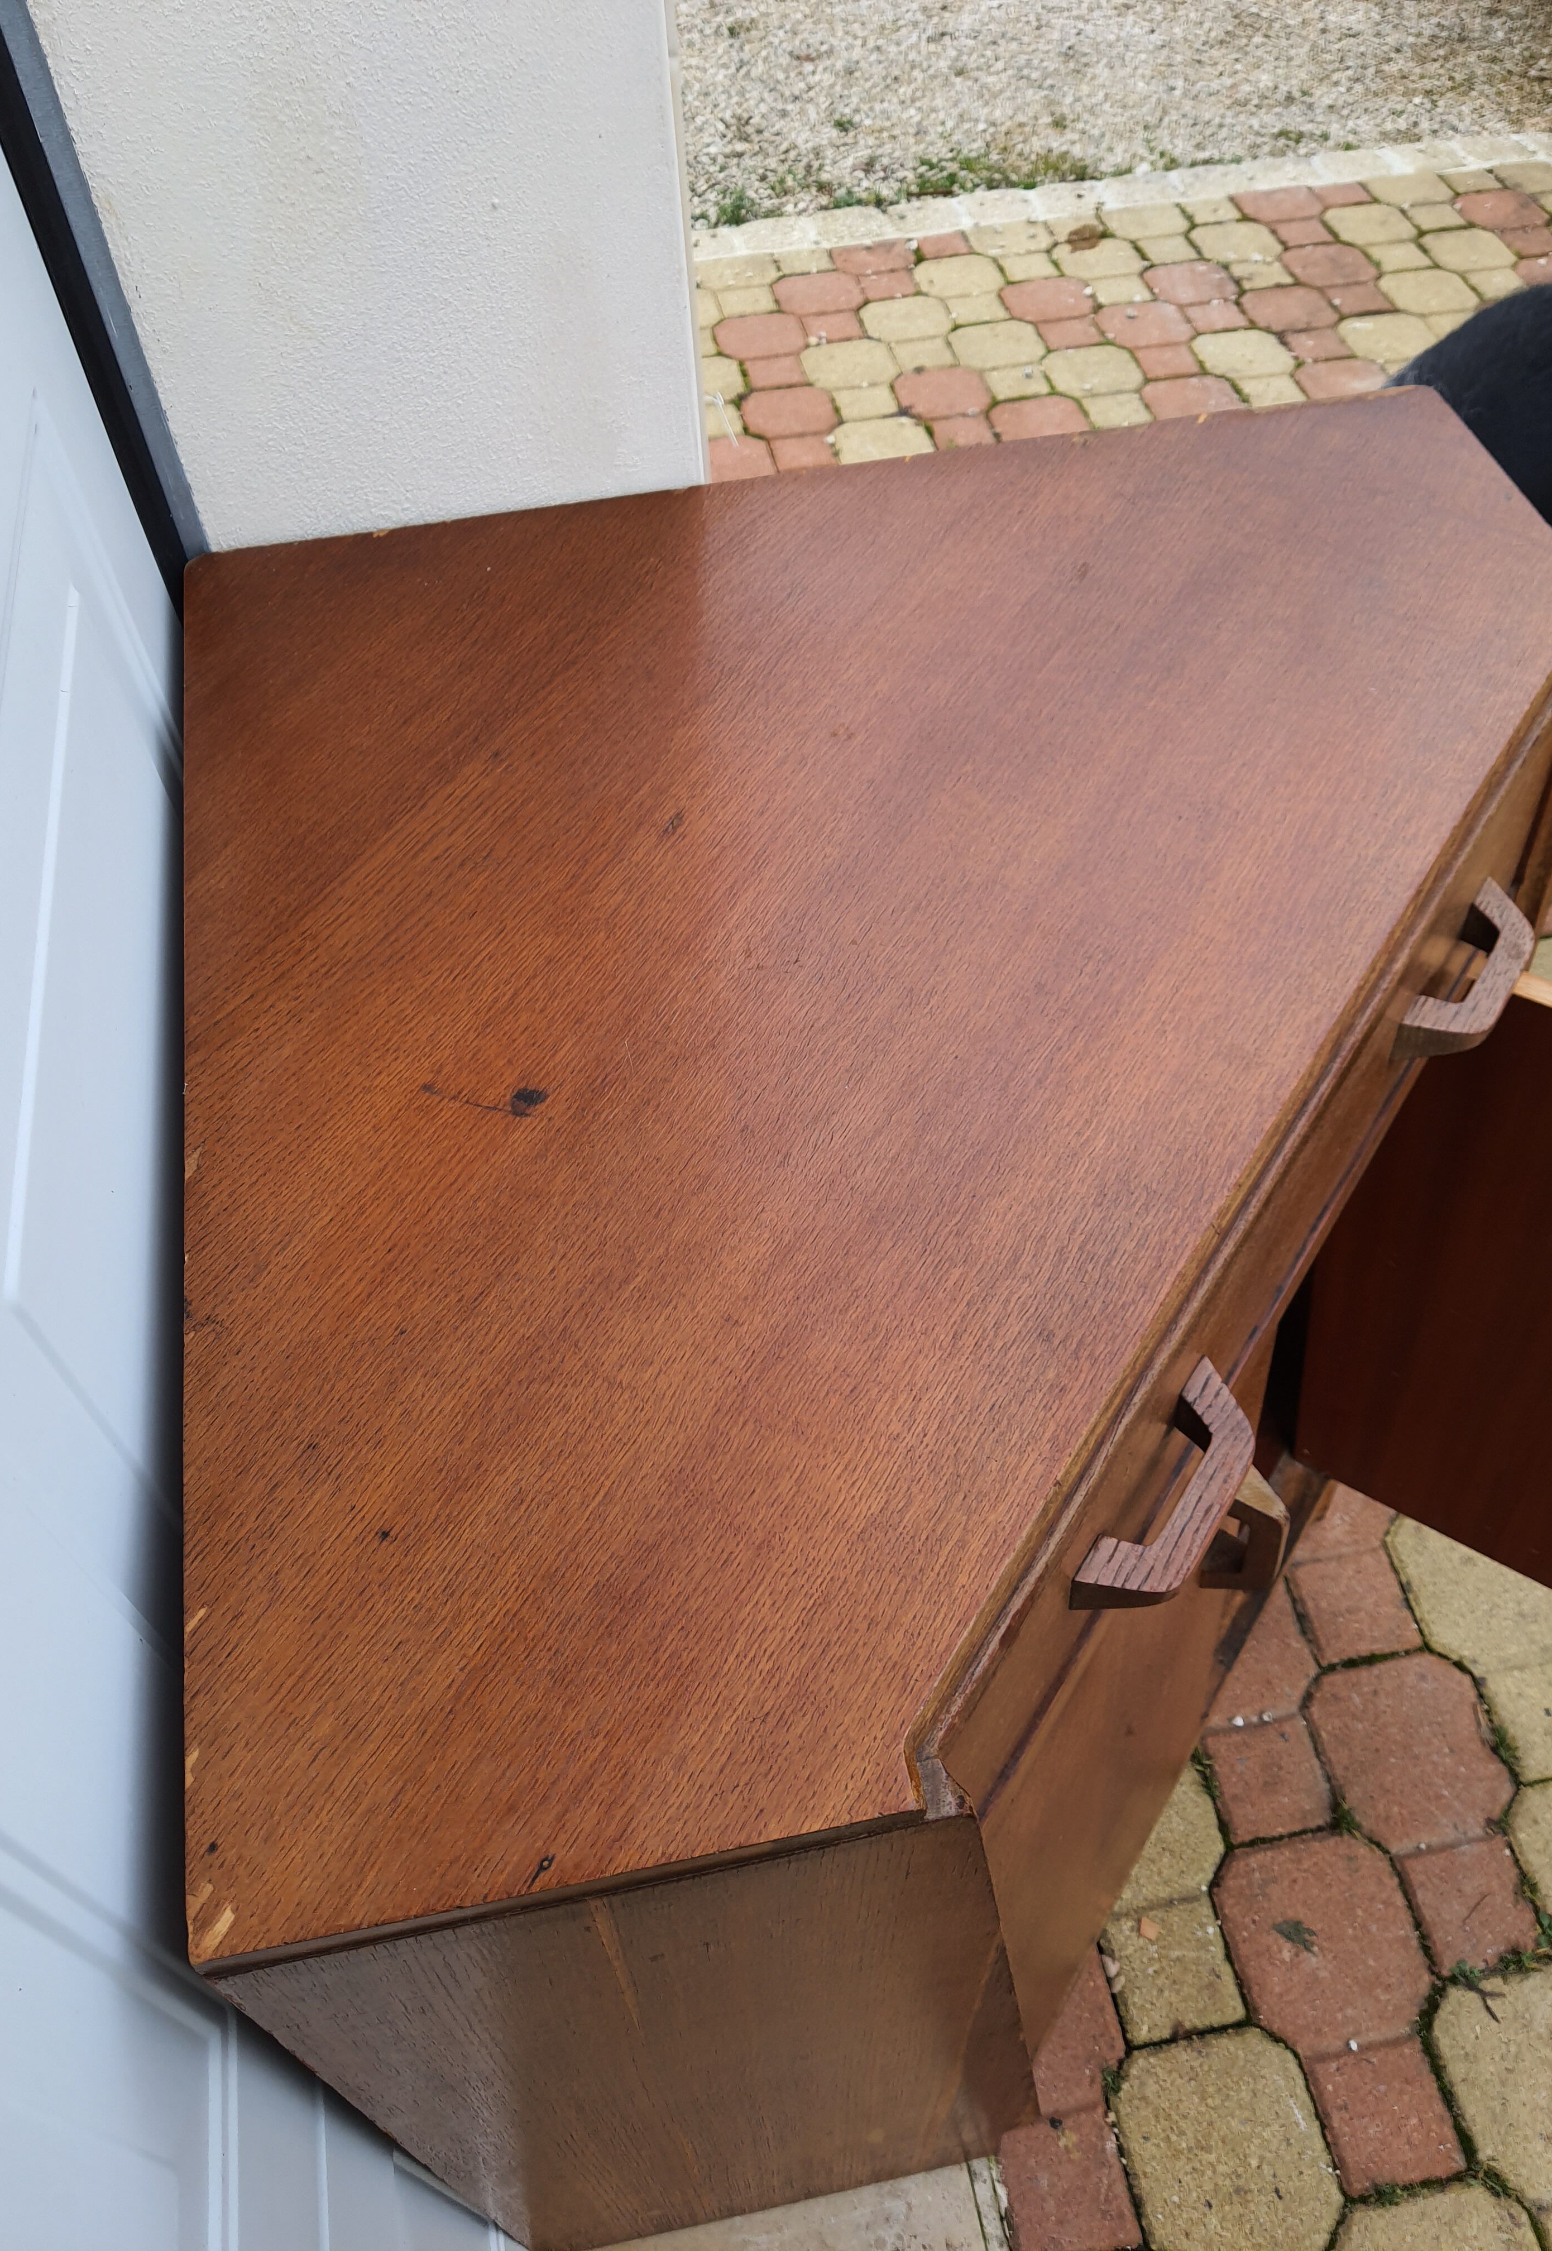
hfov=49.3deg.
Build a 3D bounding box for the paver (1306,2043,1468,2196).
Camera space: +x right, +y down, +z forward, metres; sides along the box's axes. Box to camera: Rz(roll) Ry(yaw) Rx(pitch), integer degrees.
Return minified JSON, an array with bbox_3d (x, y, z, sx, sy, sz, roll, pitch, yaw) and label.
[{"bbox_3d":[0.412,0.685,1.164,0.081,0.055,0.081,-10,53,-5],"label":"paver"}]

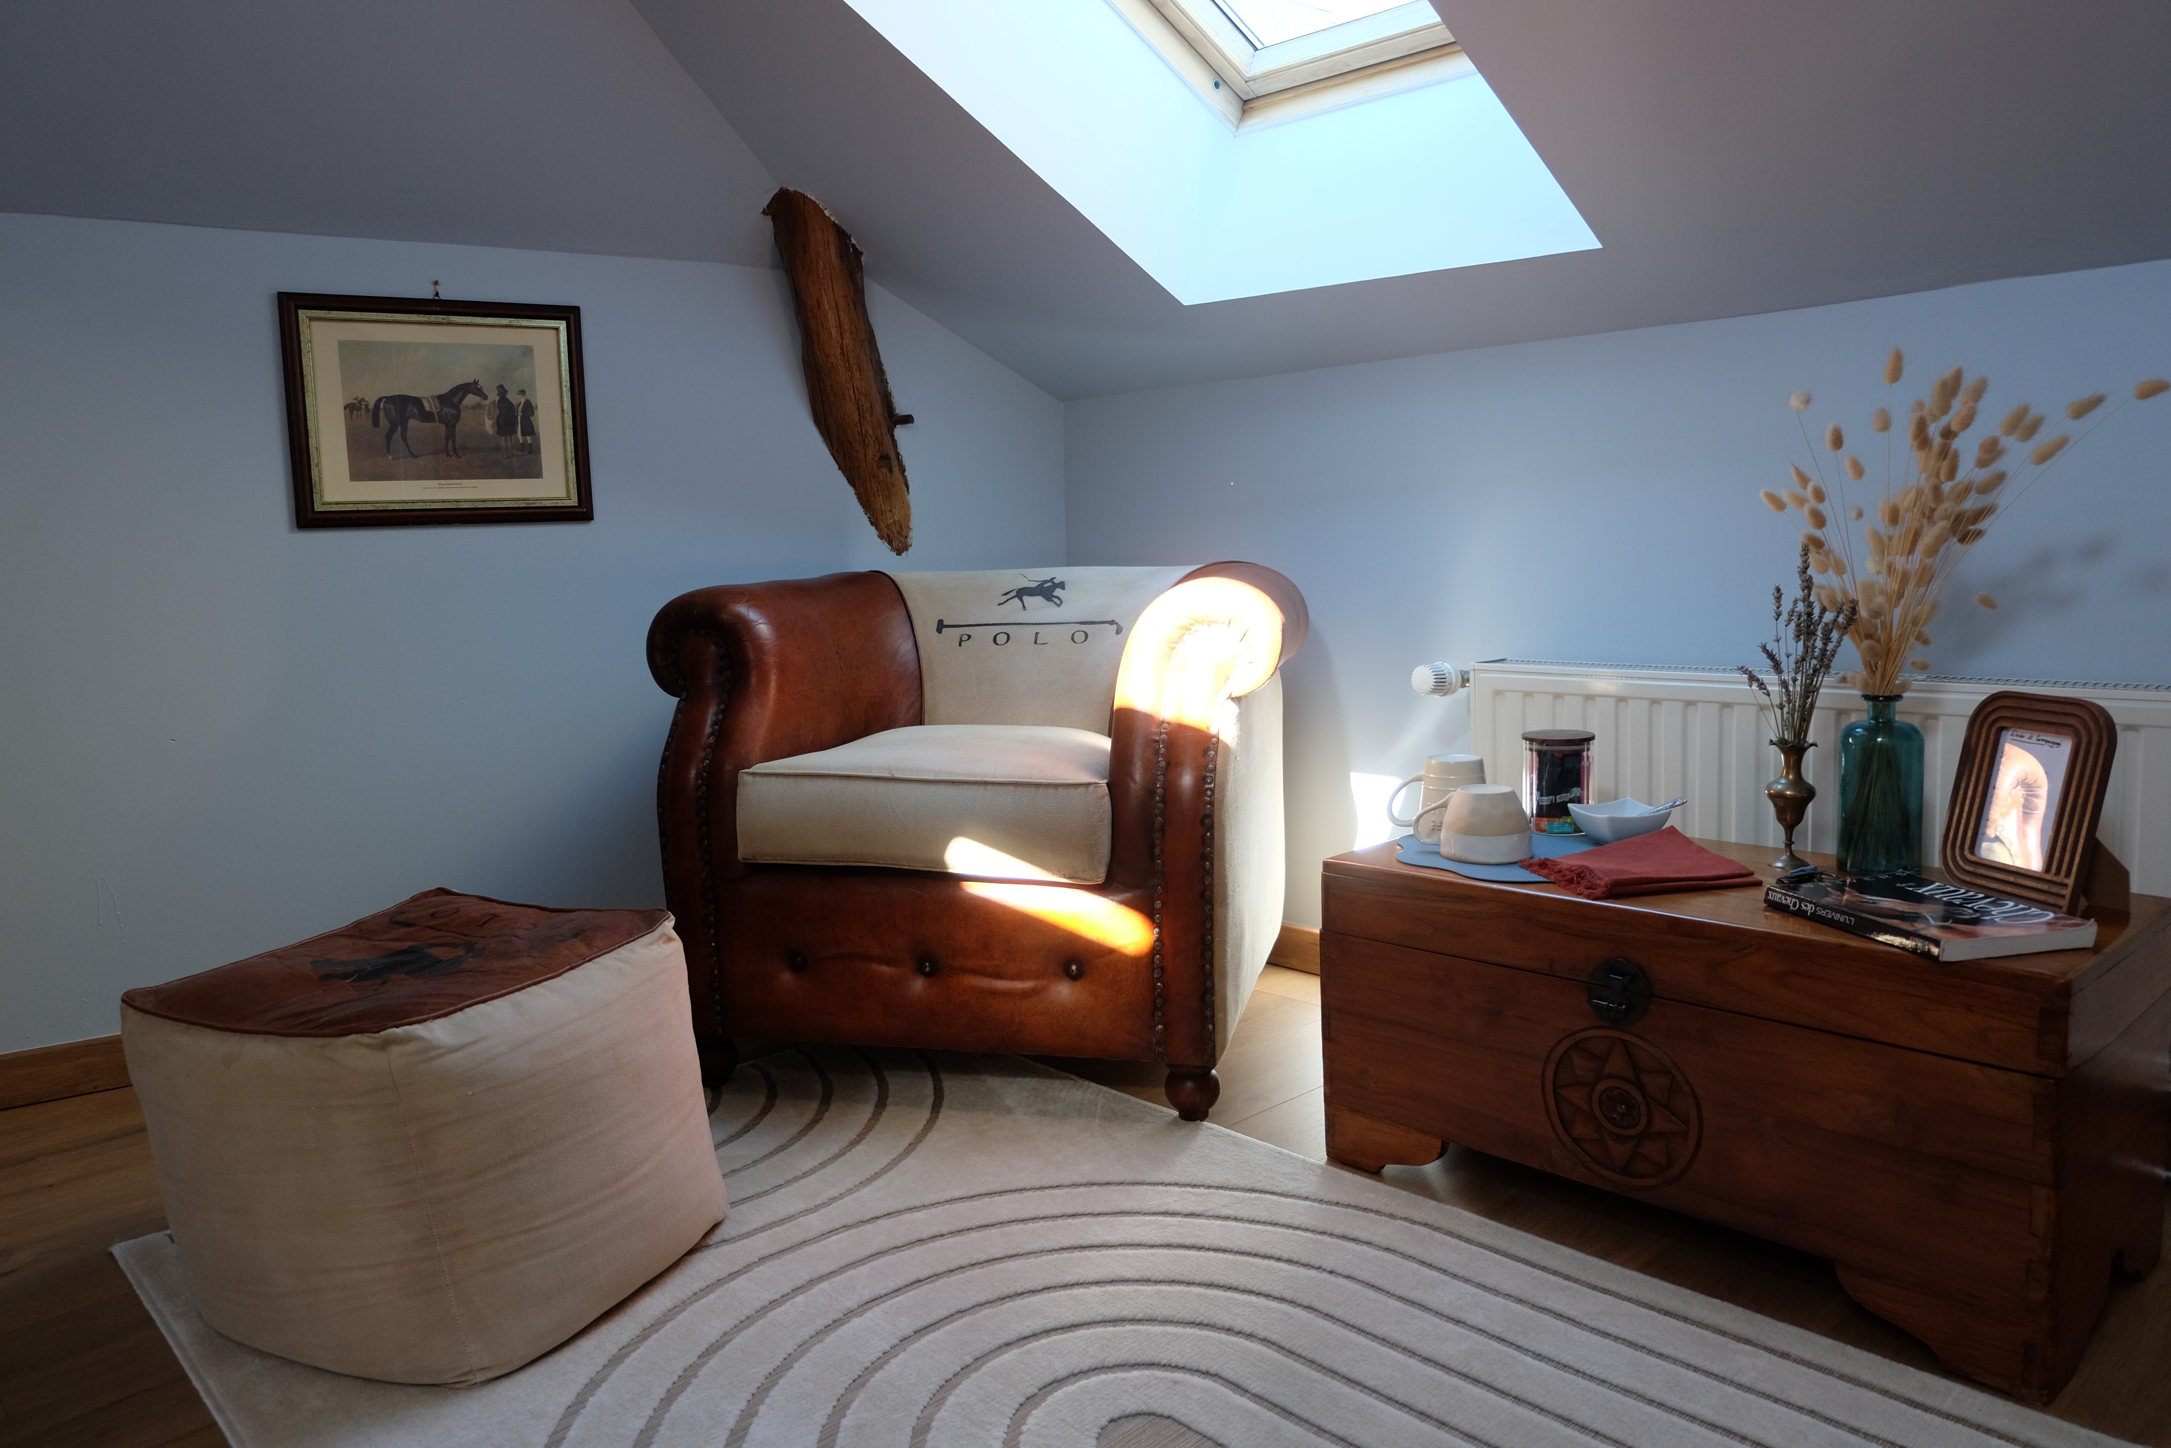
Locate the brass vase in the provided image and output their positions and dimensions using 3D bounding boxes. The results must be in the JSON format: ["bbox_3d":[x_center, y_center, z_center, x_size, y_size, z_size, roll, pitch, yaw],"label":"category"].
[{"bbox_3d":[0.869,0.099,1.780,0.057,0.154,0.057,-2,7,0],"label":"brass vase"}]

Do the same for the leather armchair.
[{"bbox_3d":[-0.081,0.124,2.288,0.881,0.747,0.711,-1,6,16],"label":"leather armchair"}]

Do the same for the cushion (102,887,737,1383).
[{"bbox_3d":[-0.742,0.450,1.685,0.443,0.390,0.471,1,7,22],"label":"cushion"}]

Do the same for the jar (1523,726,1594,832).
[{"bbox_3d":[0.671,0.081,2.046,0.097,0.137,0.097,-2,7,0],"label":"jar"}]

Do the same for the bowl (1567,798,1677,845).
[{"bbox_3d":[0.722,0.136,1.958,0.100,0.046,0.100,-3,7,-13],"label":"bowl"}]

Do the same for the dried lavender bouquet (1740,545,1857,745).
[{"bbox_3d":[0.867,-0.075,1.759,0.130,0.280,0.105,0,7,13],"label":"dried lavender bouquet"}]

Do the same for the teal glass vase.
[{"bbox_3d":[0.963,0.072,1.754,0.095,0.207,0.095,-2,7,0],"label":"teal glass vase"}]

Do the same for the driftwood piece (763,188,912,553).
[{"bbox_3d":[-0.466,-0.667,2.825,0.152,0.680,0.115,-26,29,-27],"label":"driftwood piece"}]

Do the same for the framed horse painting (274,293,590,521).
[{"bbox_3d":[-1.062,-0.512,2.396,0.455,0.367,0.025,-5,7,-29],"label":"framed horse painting"}]

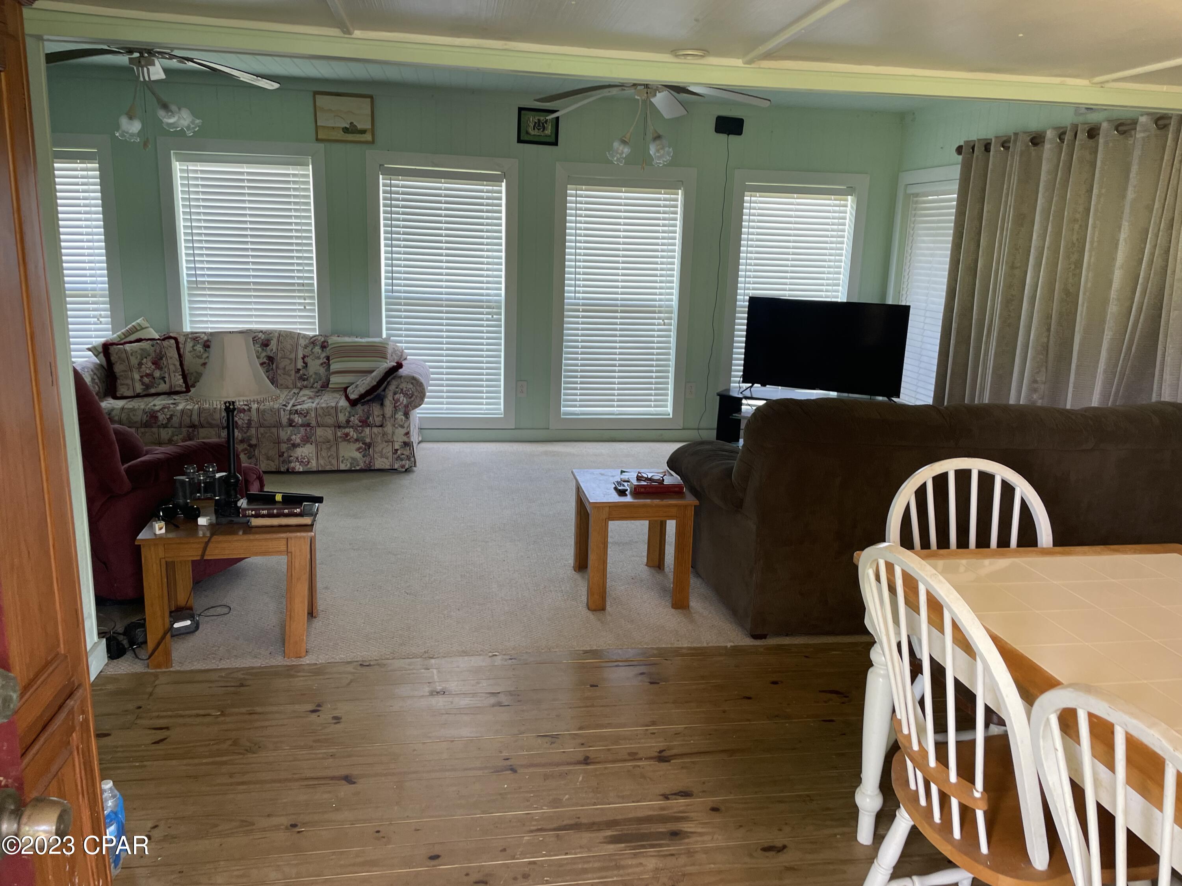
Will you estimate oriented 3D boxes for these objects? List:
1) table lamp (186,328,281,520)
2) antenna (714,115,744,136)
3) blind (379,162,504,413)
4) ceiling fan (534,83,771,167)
[{"bbox_3d":[-1.270,-0.065,3.149,0.300,0.648,0.300,0,13,-10],"label":"table lamp"},{"bbox_3d":[0.999,-2.286,6.399,0.217,0.120,0.015,0,13,-10],"label":"antenna"},{"bbox_3d":[-1.055,-1.044,6.372,0.860,1.750,0.060,0,13,-10],"label":"blind"},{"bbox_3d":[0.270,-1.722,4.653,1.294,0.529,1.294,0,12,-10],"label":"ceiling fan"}]

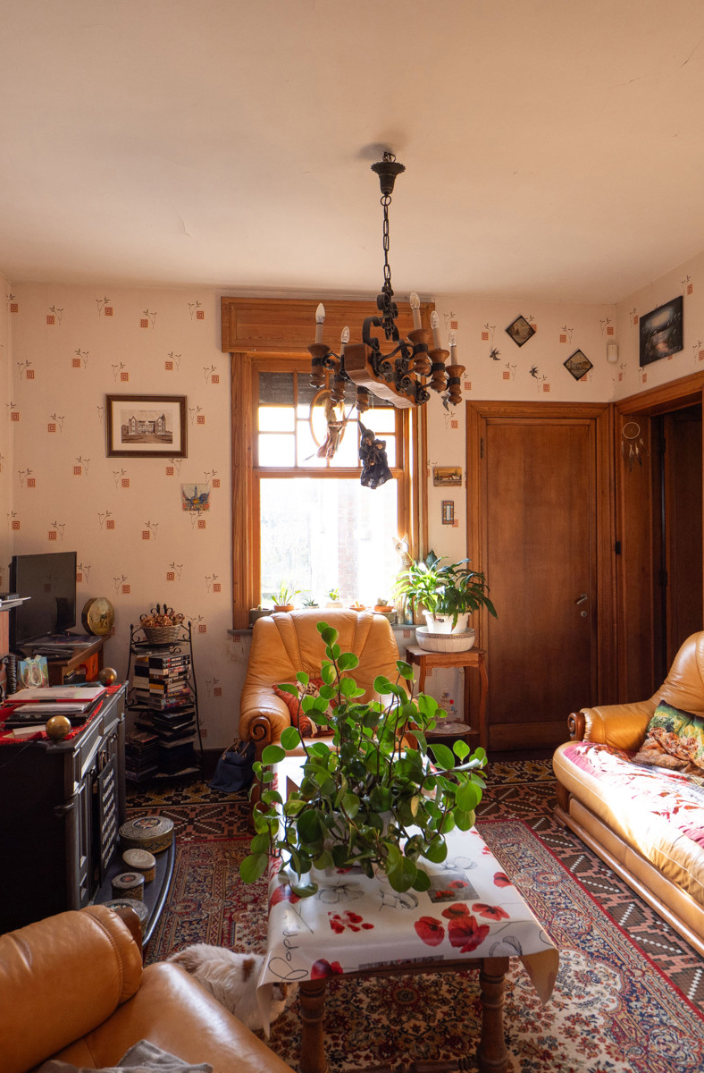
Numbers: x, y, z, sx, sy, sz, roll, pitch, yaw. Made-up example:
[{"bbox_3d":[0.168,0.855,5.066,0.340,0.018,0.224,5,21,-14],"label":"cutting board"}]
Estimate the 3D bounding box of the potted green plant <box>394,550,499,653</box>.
[{"bbox_3d":[0.543,0.383,3.969,0.573,0.624,0.483,0,0,-8],"label":"potted green plant"}]

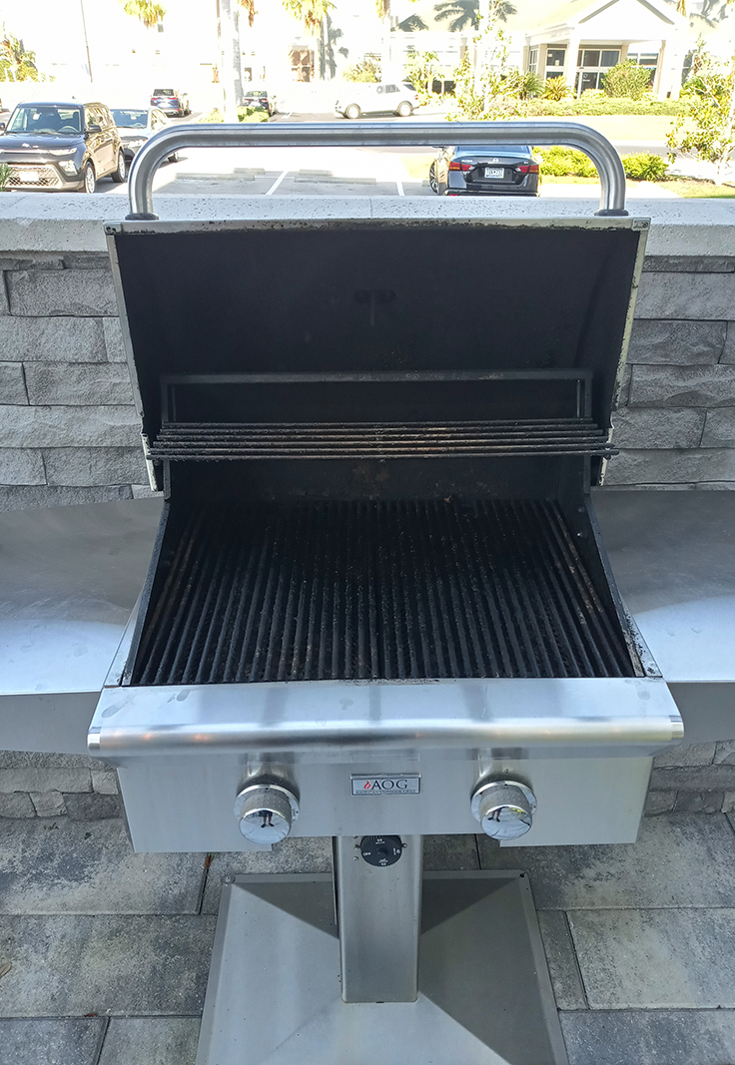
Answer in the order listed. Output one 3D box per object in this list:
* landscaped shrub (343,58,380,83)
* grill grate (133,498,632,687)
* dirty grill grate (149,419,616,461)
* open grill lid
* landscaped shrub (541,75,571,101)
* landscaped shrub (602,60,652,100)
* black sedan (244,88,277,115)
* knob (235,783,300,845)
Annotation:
[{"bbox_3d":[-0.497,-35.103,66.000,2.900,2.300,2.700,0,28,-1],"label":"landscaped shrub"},{"bbox_3d":[0.017,0.067,1.225,0.590,0.020,0.470,0,28,-1],"label":"grill grate"},{"bbox_3d":[0.019,-0.126,1.147,0.600,0.018,0.135,0,28,-1],"label":"dirty grill grate"},{"bbox_3d":[0.014,-0.266,1.208,0.640,0.370,0.230,0,32,-1],"label":"open grill lid"},{"bbox_3d":[13.175,-30.904,60.000,2.100,1.900,2.100,0,28,-1],"label":"landscaped shrub"},{"bbox_3d":[18.643,-32.437,62.000,3.400,2.800,3.000,0,28,-1],"label":"landscaped shrub"},{"bbox_3d":[-7.133,-28.401,57.000,1.830,1.450,4.750,0,28,0],"label":"black sedan"},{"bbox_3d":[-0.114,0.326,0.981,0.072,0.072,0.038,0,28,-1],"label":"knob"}]

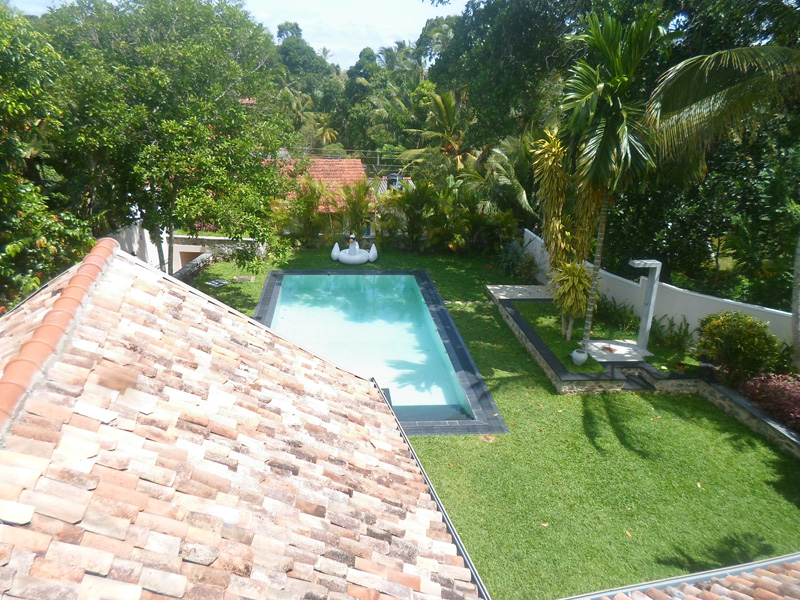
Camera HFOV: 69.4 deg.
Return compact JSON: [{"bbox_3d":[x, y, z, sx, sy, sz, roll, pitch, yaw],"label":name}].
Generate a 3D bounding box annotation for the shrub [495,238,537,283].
[{"bbox_3d":[3.891,-1.344,19.243,1.380,1.430,1.300,0,20,-7],"label":"shrub"}]

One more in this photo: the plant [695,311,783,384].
[{"bbox_3d":[7.142,0.993,12.228,1.620,1.520,1.500,0,20,-7],"label":"plant"}]

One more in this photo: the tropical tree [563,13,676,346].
[{"bbox_3d":[4.247,-2.114,12.333,2.350,7.100,2.300,0,20,-7],"label":"tropical tree"}]

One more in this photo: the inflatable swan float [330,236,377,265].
[{"bbox_3d":[-1.652,-1.889,20.750,1.660,1.000,1.350,1,20,-2],"label":"inflatable swan float"}]

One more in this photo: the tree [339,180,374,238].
[{"bbox_3d":[-1.635,-3.157,21.726,1.360,2.600,1.350,0,20,-7],"label":"tree"}]

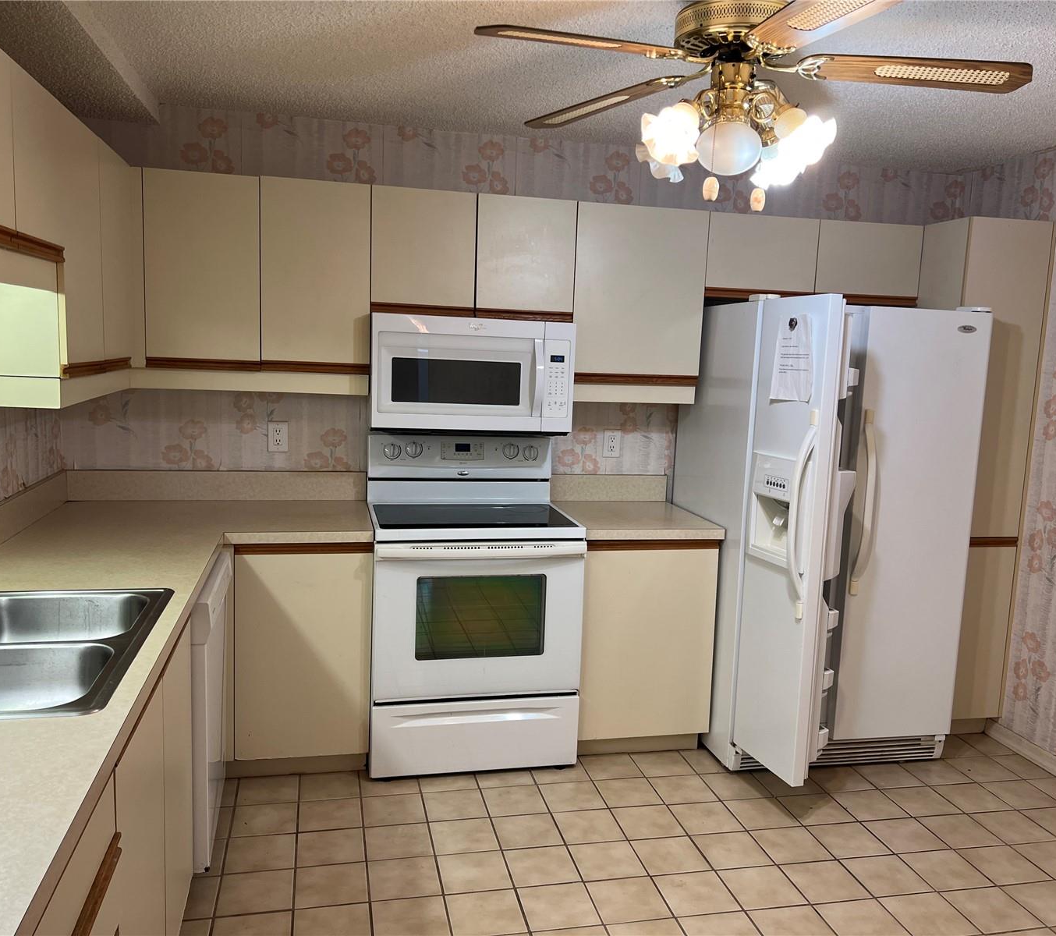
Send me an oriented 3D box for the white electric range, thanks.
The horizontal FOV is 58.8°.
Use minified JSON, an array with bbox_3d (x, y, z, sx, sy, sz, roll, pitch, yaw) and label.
[{"bbox_3d":[-0.228,0.491,3.603,0.757,1.173,0.670,1,8,-12],"label":"white electric range"}]

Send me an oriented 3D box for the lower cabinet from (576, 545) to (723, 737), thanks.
[{"bbox_3d":[0.389,0.605,3.797,0.522,0.760,0.600,1,8,-12],"label":"lower cabinet"}]

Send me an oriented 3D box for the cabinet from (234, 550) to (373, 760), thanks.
[{"bbox_3d":[-0.839,0.594,3.527,0.455,0.760,0.600,1,8,-12],"label":"cabinet"}]

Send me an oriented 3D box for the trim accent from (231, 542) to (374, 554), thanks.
[{"bbox_3d":[-0.762,0.276,3.202,0.452,0.035,0.024,0,7,-12],"label":"trim accent"}]

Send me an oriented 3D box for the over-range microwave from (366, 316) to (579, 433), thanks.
[{"bbox_3d":[-0.232,-0.364,3.646,0.754,0.429,0.402,0,7,-12],"label":"over-range microwave"}]

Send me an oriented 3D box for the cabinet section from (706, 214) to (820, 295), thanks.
[{"bbox_3d":[0.898,-0.863,3.860,0.477,0.309,0.313,1,7,-13],"label":"cabinet section"}]

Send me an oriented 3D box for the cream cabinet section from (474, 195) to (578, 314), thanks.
[{"bbox_3d":[-0.038,-0.810,3.656,0.382,0.433,0.313,1,7,-13],"label":"cream cabinet section"}]

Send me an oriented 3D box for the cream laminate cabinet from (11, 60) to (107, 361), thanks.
[{"bbox_3d":[-1.337,-0.588,2.361,0.325,0.638,0.809,0,7,-12],"label":"cream laminate cabinet"}]

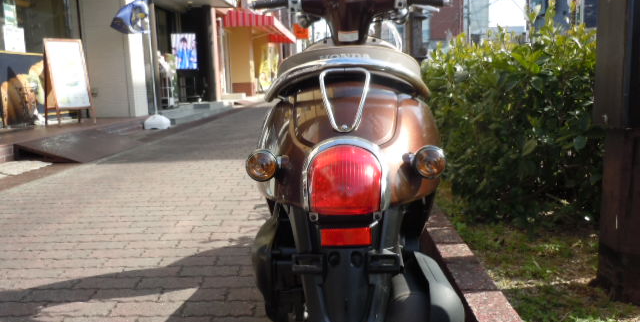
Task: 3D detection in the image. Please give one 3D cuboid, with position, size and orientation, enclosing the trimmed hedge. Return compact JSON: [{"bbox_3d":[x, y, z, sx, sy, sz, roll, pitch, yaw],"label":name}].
[{"bbox_3d":[0.986,-0.250,2.764,0.760,0.860,1.370,-1,9,3],"label":"trimmed hedge"}]

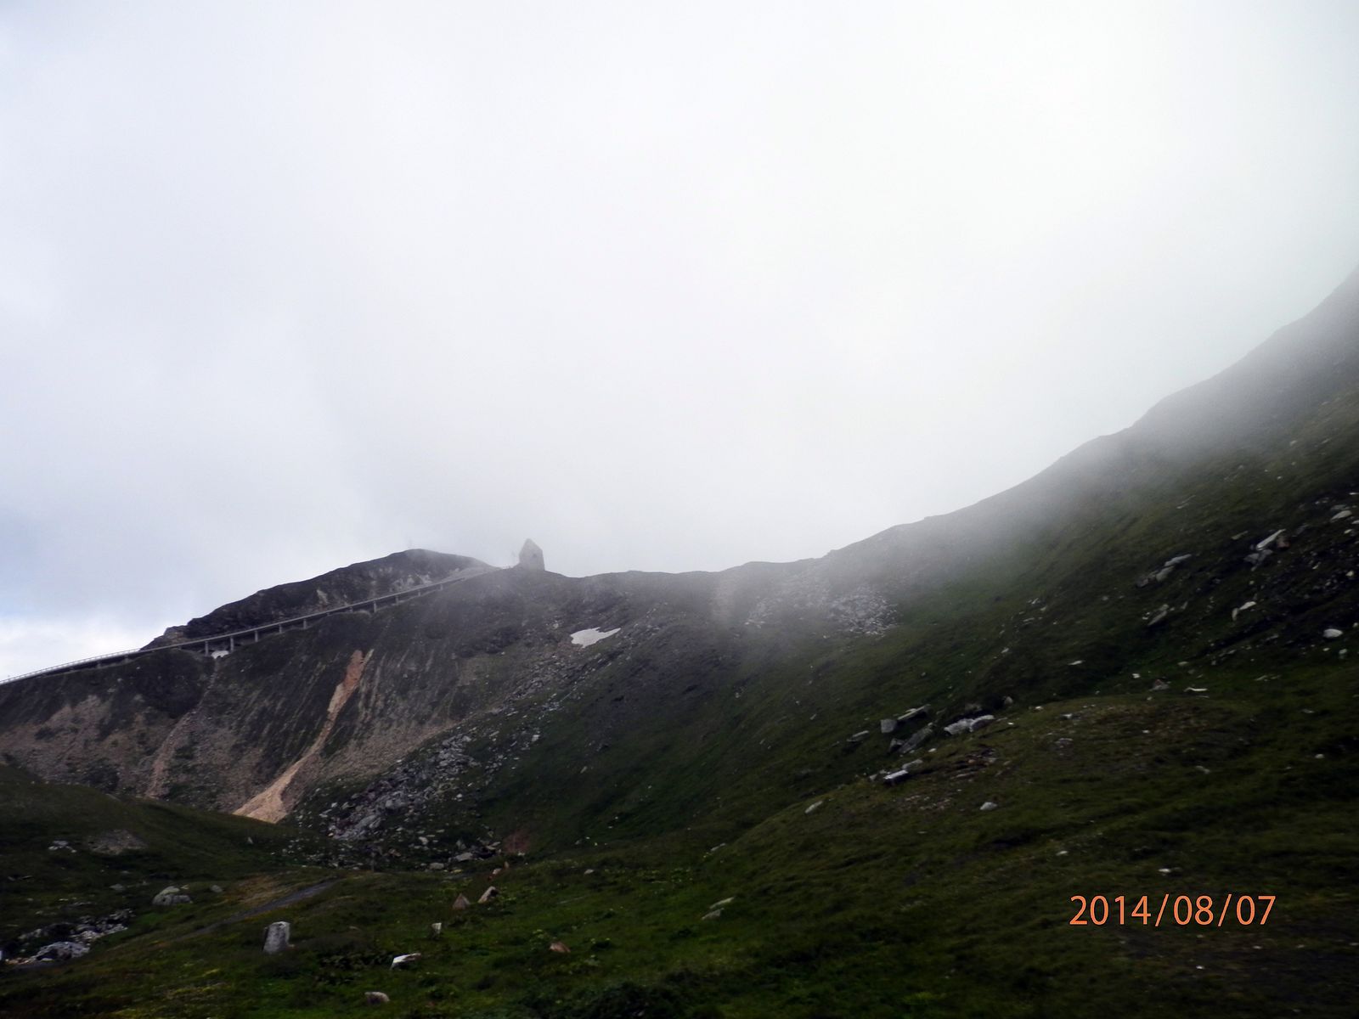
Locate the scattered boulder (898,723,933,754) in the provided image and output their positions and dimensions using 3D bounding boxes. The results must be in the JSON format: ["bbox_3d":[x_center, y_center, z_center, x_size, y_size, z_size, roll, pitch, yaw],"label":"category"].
[{"bbox_3d":[15.886,15.422,66.000,2.250,1.750,1.700,-1,-3,13],"label":"scattered boulder"}]

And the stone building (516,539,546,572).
[{"bbox_3d":[-54.210,16.746,360.000,8.200,11.400,8.200,-2,-9,-22],"label":"stone building"}]

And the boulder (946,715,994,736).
[{"bbox_3d":[18.901,14.055,64.000,3.100,1.050,1.800,-1,-3,16],"label":"boulder"}]

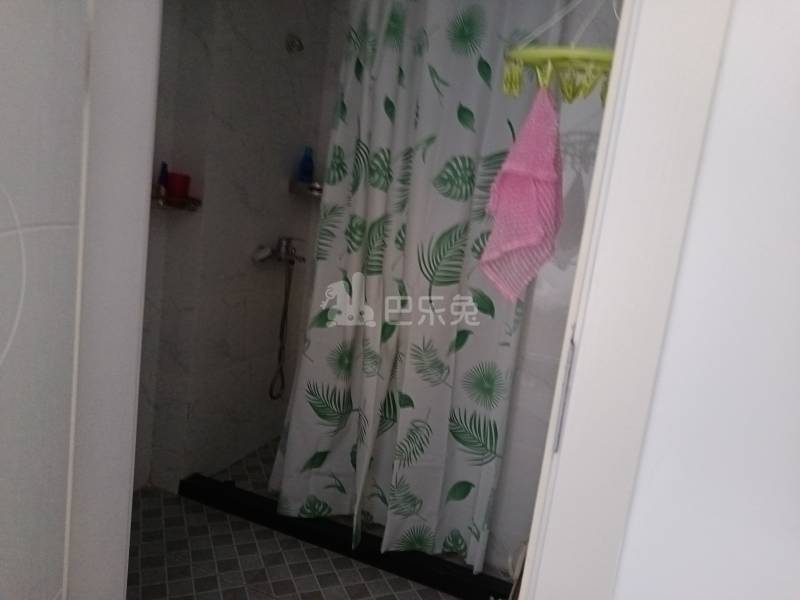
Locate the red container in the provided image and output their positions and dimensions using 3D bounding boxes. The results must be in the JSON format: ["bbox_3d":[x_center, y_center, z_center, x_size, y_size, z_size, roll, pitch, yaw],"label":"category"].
[{"bbox_3d":[-0.781,-0.399,1.950,0.085,0.092,0.085,10,8,19],"label":"red container"}]

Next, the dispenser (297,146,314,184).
[{"bbox_3d":[-0.425,-0.617,2.543,0.069,0.170,0.059,6,8,-12],"label":"dispenser"}]

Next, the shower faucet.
[{"bbox_3d":[-0.502,-0.215,2.427,0.145,0.116,0.207,10,8,19],"label":"shower faucet"}]

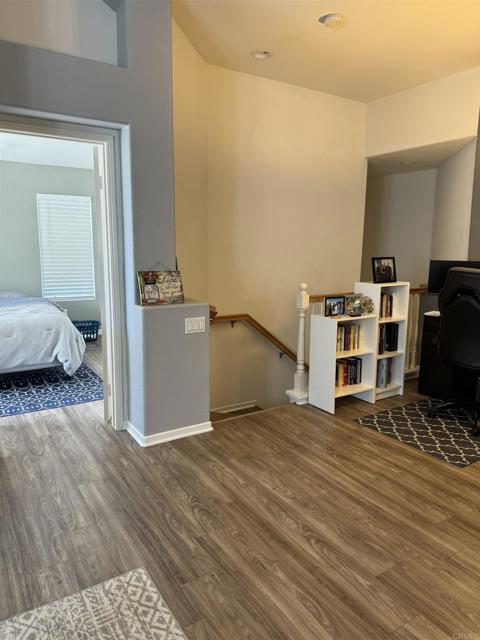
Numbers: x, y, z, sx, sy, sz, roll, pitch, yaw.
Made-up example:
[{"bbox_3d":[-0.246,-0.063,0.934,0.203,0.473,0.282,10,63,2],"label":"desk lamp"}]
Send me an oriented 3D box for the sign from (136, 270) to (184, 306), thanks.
[{"bbox_3d":[-0.570,-0.227,3.204,0.319,0.239,0.015,-6,-6,-31],"label":"sign"}]

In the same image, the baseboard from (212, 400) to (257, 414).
[{"bbox_3d":[-0.055,0.947,4.792,0.604,0.076,0.014,-6,11,-31],"label":"baseboard"}]

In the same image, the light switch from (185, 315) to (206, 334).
[{"bbox_3d":[-0.322,0.040,3.190,0.161,0.113,0.010,-6,11,-31],"label":"light switch"}]

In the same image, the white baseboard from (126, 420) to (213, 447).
[{"bbox_3d":[-0.545,0.809,3.410,0.540,0.077,0.398,-6,11,-31],"label":"white baseboard"}]

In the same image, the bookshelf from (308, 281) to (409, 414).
[{"bbox_3d":[1.080,0.213,4.002,0.876,1.060,0.312,-6,11,-31],"label":"bookshelf"}]

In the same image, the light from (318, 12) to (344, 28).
[{"bbox_3d":[0.669,-2.174,3.245,0.189,0.030,0.189,0,10,0],"label":"light"}]

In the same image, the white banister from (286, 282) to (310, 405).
[{"bbox_3d":[0.556,0.212,3.966,0.158,1.086,0.158,-6,11,-31],"label":"white banister"}]

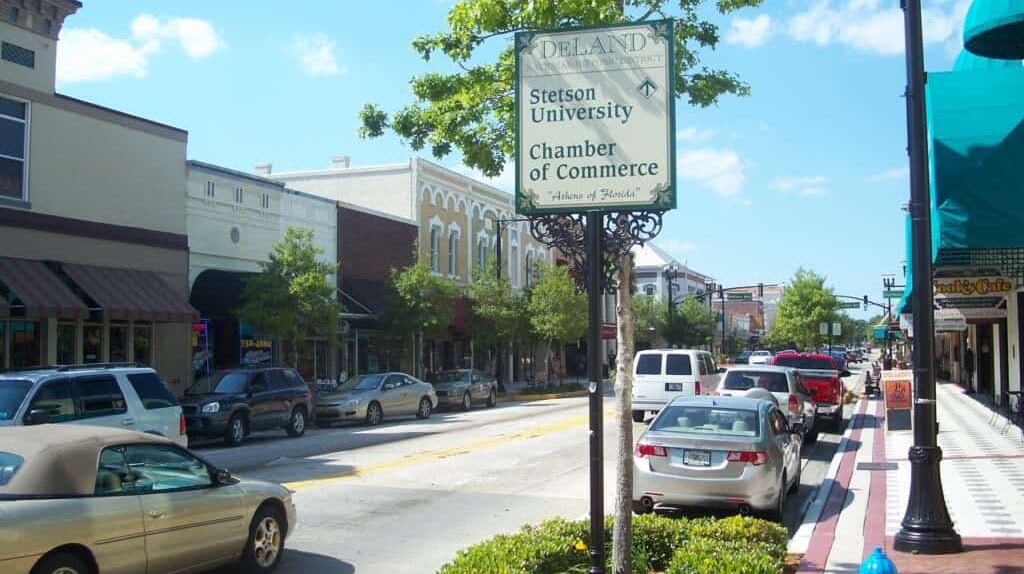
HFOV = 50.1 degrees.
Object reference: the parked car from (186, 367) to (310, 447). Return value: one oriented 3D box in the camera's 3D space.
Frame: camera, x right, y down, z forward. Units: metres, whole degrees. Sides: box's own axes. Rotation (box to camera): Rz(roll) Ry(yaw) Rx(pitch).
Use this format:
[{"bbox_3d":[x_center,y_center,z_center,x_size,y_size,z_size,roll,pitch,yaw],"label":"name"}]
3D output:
[{"bbox_3d":[-6.447,2.756,25.675,1.830,1.700,4.500,-1,-3,20],"label":"parked car"}]

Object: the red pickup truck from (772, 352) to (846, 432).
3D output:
[{"bbox_3d":[8.318,2.858,31.086,2.000,1.870,5.650,-1,-3,18],"label":"red pickup truck"}]

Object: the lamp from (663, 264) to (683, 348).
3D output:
[{"bbox_3d":[12.737,2.387,86.774,1.350,8.522,1.350,-1,-3,19],"label":"lamp"}]

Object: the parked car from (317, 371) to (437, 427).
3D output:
[{"bbox_3d":[-4.059,3.270,32.896,1.820,1.420,4.870,-2,-3,23],"label":"parked car"}]

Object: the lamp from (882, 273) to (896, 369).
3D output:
[{"bbox_3d":[34.464,3.025,99.774,1.300,8.529,1.300,-1,-3,19],"label":"lamp"}]

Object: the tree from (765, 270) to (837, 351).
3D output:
[{"bbox_3d":[10.141,1.648,38.176,2.650,4.667,2.650,-1,-3,19],"label":"tree"}]

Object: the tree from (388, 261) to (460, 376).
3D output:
[{"bbox_3d":[-3.188,1.654,39.338,2.700,5.127,2.700,0,-3,0],"label":"tree"}]

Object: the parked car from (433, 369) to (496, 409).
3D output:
[{"bbox_3d":[-1.987,3.588,39.367,1.800,1.450,4.650,-2,-3,19],"label":"parked car"}]

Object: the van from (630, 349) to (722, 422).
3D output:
[{"bbox_3d":[4.926,2.881,31.618,1.970,1.930,4.850,-1,-3,19],"label":"van"}]

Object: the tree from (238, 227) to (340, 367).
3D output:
[{"bbox_3d":[-6.493,1.013,31.854,2.950,5.514,2.950,-1,-3,19],"label":"tree"}]

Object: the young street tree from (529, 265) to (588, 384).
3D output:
[{"bbox_3d":[2.070,1.850,50.457,2.800,5.852,2.800,0,-3,0],"label":"young street tree"}]

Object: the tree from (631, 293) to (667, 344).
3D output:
[{"bbox_3d":[8.770,3.133,71.145,2.900,5.415,2.900,-1,-3,19],"label":"tree"}]

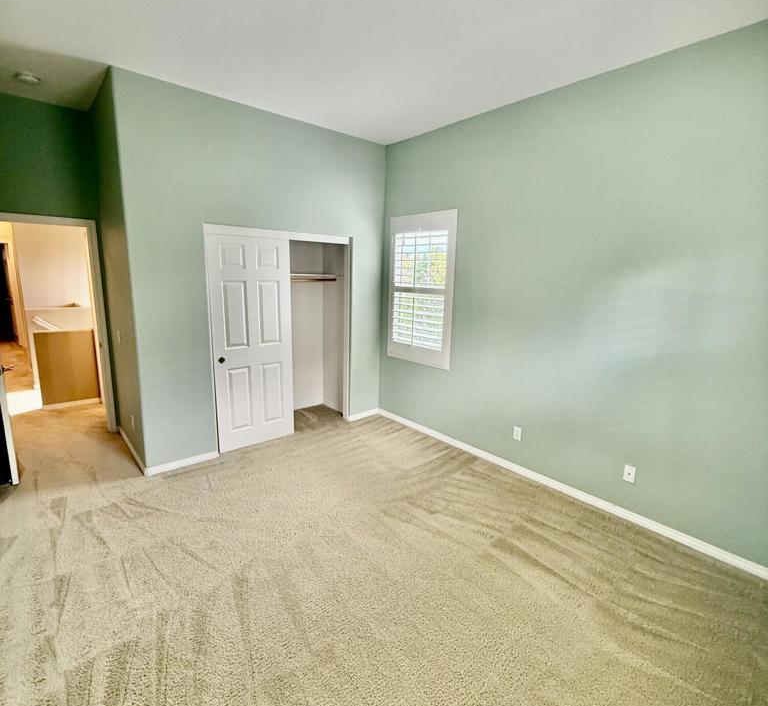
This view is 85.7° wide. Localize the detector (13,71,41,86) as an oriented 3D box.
[{"bbox_3d":[-2.628,-2.018,3.054,0.148,0.045,0.148,-8,14,-40],"label":"detector"}]

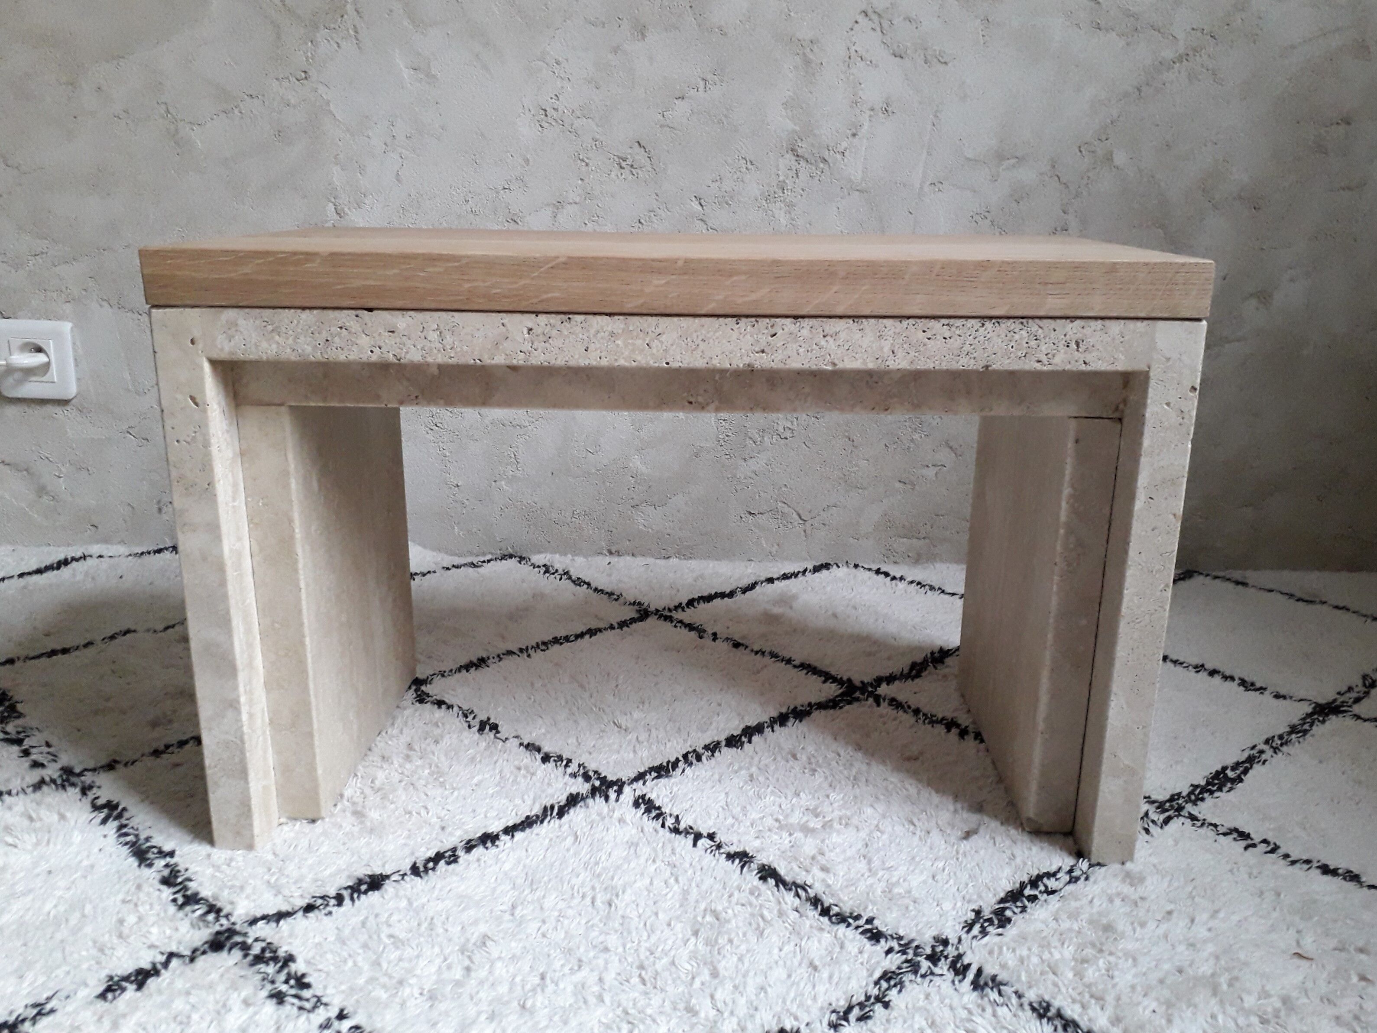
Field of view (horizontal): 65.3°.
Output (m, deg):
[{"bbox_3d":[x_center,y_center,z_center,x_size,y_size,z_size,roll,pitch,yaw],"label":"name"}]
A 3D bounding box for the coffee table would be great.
[{"bbox_3d":[-0.007,0.004,0.748,0.580,0.372,0.258,1,16,1],"label":"coffee table"}]

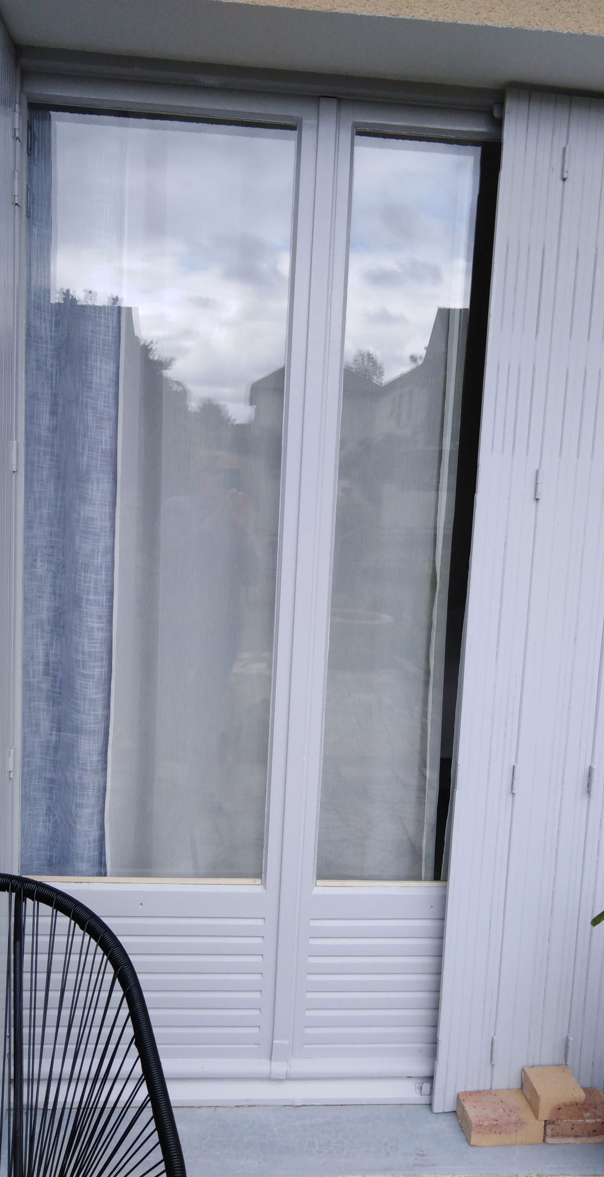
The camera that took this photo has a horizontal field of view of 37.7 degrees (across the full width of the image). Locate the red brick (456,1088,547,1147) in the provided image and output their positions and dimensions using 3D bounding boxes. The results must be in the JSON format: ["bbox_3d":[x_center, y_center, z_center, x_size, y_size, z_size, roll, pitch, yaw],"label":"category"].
[{"bbox_3d":[0.450,1.194,2.001,0.169,0.057,0.106,2,7,-5],"label":"red brick"}]

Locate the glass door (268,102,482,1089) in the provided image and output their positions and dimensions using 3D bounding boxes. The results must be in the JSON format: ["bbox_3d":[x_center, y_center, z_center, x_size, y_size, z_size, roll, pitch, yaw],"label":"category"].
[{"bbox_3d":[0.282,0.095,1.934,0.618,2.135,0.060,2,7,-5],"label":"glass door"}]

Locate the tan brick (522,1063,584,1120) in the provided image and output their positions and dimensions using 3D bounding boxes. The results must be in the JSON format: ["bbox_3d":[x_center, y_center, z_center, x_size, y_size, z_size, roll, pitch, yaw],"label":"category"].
[{"bbox_3d":[0.569,1.142,2.004,0.107,0.057,0.106,2,7,-5],"label":"tan brick"}]

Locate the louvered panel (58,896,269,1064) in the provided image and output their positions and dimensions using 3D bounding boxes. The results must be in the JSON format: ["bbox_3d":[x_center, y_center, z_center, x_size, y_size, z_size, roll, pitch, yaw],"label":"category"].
[{"bbox_3d":[-0.360,0.874,1.985,0.582,0.437,0.040,2,7,-5],"label":"louvered panel"}]

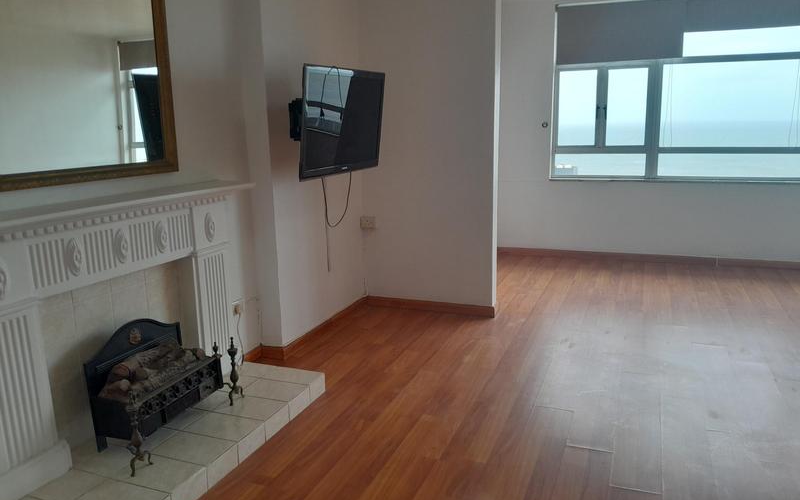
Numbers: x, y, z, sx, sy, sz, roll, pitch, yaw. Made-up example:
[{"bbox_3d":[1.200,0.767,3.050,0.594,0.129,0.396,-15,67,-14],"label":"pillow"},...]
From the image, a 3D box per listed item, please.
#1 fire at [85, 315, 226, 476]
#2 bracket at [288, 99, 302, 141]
[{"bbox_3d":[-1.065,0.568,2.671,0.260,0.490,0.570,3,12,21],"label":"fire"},{"bbox_3d":[-0.525,-0.797,3.683,0.330,0.260,0.340,3,12,21],"label":"bracket"}]

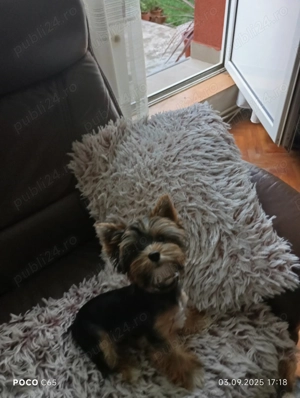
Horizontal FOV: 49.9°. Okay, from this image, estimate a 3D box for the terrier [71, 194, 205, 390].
[{"bbox_3d":[-0.029,0.186,0.538,0.255,0.310,0.155,-8,42,-4],"label":"terrier"}]

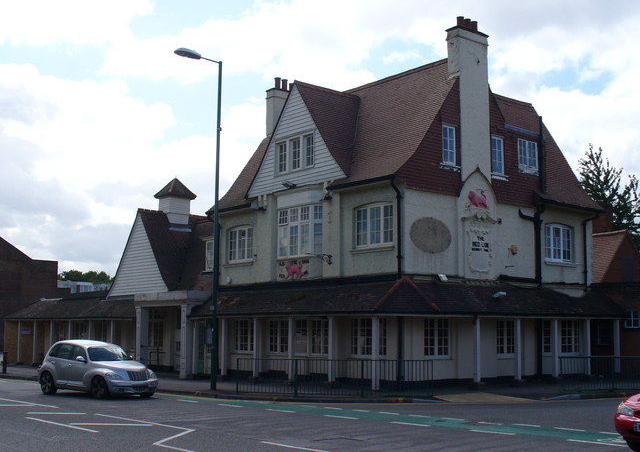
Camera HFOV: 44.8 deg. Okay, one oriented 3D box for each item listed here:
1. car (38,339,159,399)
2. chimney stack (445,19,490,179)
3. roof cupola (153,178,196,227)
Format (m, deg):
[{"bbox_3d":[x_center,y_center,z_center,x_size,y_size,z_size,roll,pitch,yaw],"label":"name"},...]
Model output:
[{"bbox_3d":[-6.496,4.173,22.825,4.290,1.600,1.720,-6,-10,38],"label":"car"},{"bbox_3d":[5.500,-4.666,28.630,1.666,6.180,0.612,6,-10,-38],"label":"chimney stack"},{"bbox_3d":[-7.200,-1.198,38.911,1.546,2.478,1.546,7,-10,-41],"label":"roof cupola"}]

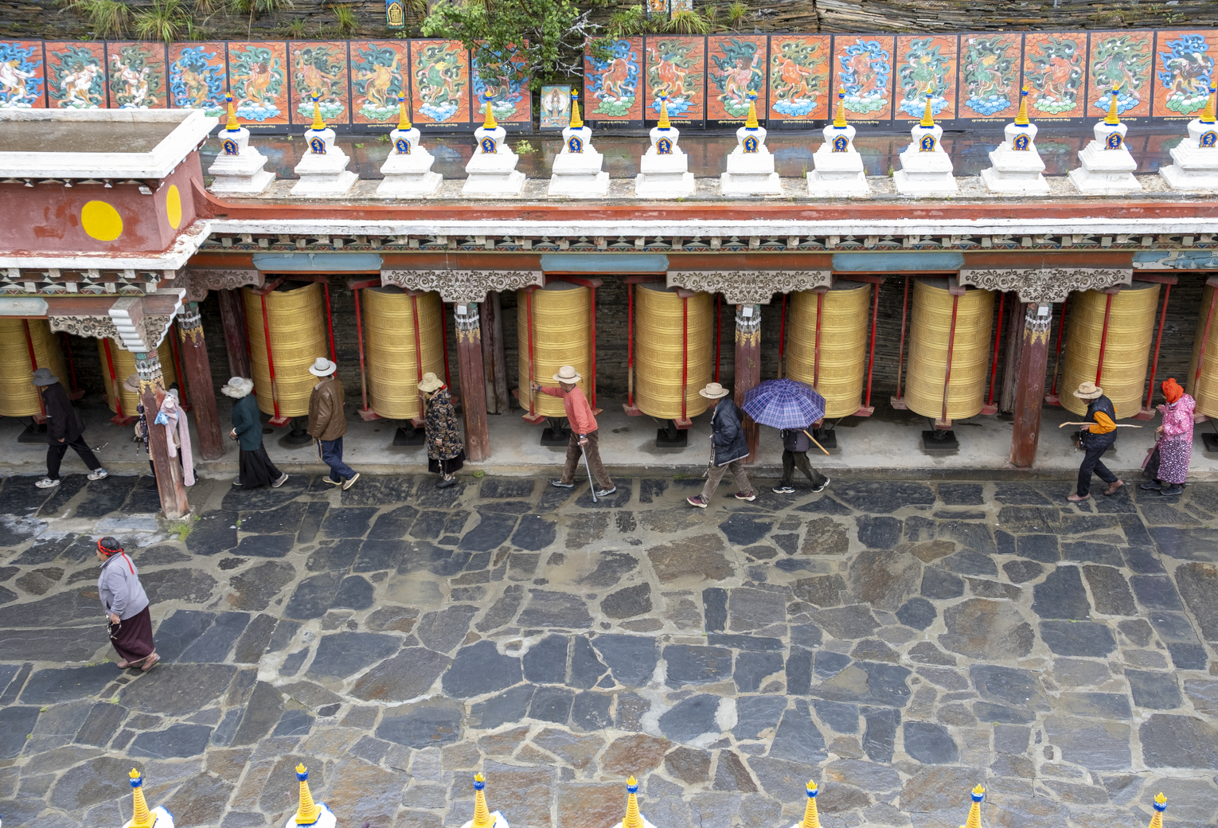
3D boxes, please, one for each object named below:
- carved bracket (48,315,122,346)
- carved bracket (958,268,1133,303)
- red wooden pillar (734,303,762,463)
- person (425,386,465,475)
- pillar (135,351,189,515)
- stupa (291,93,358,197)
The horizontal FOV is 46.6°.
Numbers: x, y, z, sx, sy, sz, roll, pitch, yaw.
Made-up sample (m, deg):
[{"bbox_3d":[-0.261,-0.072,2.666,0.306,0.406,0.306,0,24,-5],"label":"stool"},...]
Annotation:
[{"bbox_3d":[-5.661,-0.943,15.657,0.970,0.395,0.200,0,27,4],"label":"carved bracket"},{"bbox_3d":[4.948,-1.493,16.159,1.910,0.395,0.210,0,27,4],"label":"carved bracket"},{"bbox_3d":[1.751,-0.412,17.913,0.310,2.206,0.310,0,25,2],"label":"red wooden pillar"},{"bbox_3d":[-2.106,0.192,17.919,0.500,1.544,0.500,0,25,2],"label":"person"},{"bbox_3d":[-5.426,0.210,17.156,0.320,2.226,0.320,0,25,2],"label":"pillar"},{"bbox_3d":[-3.481,-3.308,17.067,0.680,1.150,0.710,0,25,4],"label":"stupa"}]

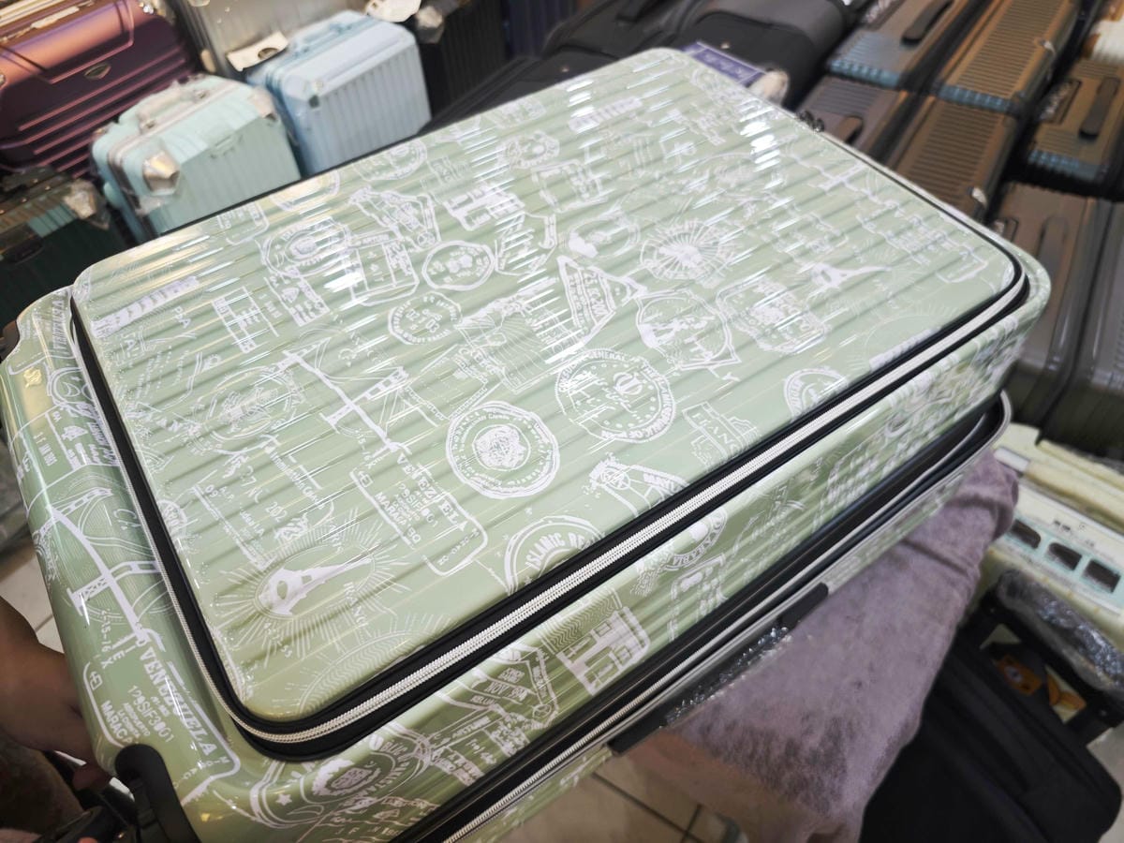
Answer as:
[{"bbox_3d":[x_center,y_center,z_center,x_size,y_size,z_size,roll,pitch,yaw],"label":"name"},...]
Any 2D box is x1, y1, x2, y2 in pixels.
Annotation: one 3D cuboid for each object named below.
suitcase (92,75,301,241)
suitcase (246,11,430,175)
[{"bbox_3d":[-0.830,-0.483,1.882,0.250,0.560,0.375,26,58,22],"label":"suitcase"},{"bbox_3d":[-0.551,-0.730,2.062,0.250,0.560,0.365,31,59,24],"label":"suitcase"}]

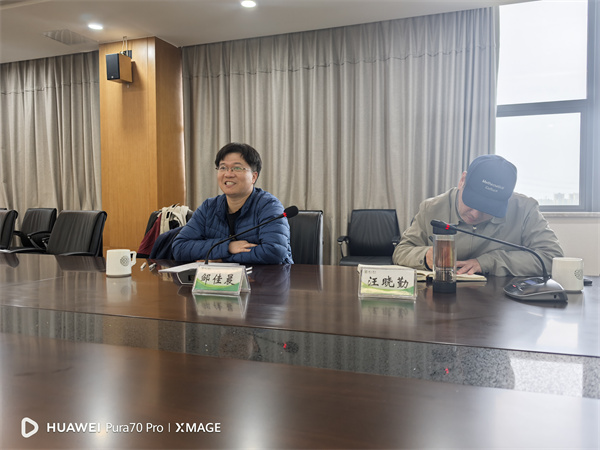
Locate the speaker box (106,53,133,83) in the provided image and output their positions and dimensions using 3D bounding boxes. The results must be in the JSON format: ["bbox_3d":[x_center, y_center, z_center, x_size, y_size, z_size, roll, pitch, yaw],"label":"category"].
[{"bbox_3d":[-2.112,-1.840,5.484,0.180,0.295,0.205,1,5,18],"label":"speaker box"}]

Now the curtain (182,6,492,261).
[{"bbox_3d":[0.285,-0.724,5.415,3.660,3.000,0.180,1,2,18],"label":"curtain"}]

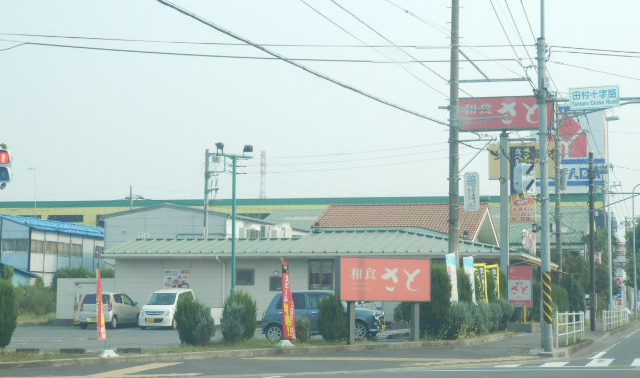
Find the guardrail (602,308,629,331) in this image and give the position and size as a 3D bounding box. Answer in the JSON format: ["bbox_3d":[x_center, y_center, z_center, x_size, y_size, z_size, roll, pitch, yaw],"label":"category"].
[{"bbox_3d":[14.069,6.143,77.147,0.100,0.850,27.000,-1,-4,12],"label":"guardrail"}]

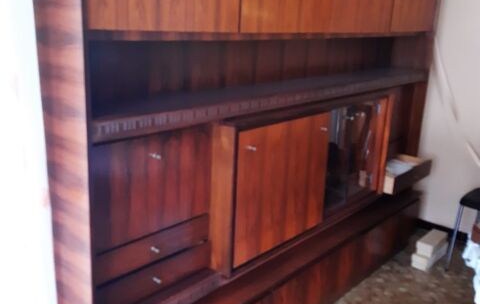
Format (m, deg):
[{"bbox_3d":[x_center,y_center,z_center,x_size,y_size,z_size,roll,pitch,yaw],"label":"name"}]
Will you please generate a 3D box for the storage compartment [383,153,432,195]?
[{"bbox_3d":[1.040,0.136,3.164,0.211,0.114,0.589,16,21,39],"label":"storage compartment"}]

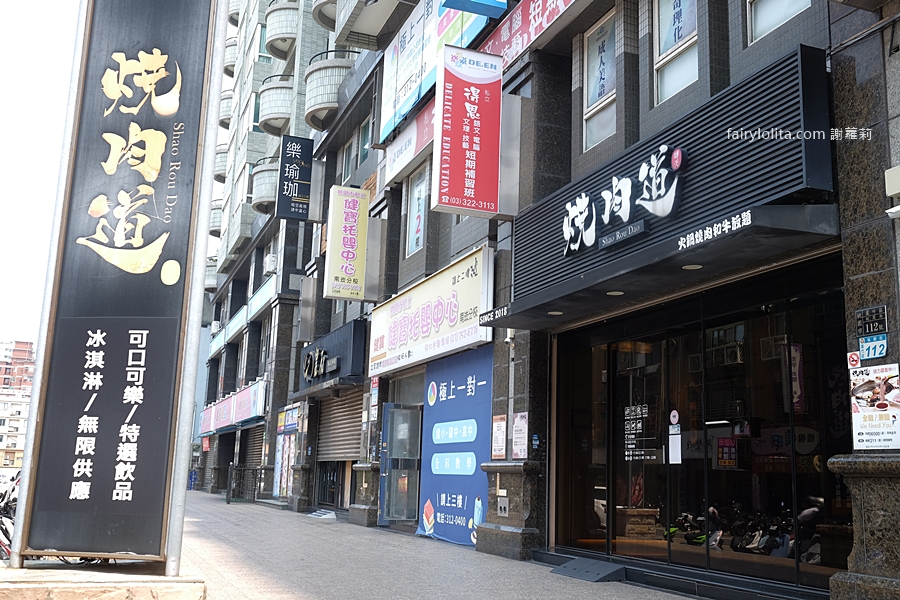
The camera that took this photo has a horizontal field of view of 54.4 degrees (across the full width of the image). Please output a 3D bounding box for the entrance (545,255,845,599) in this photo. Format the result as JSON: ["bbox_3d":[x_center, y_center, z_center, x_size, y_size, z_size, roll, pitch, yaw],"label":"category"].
[{"bbox_3d":[2.333,1.374,9.212,0.179,2.763,5.064,7,-13,-21],"label":"entrance"}]

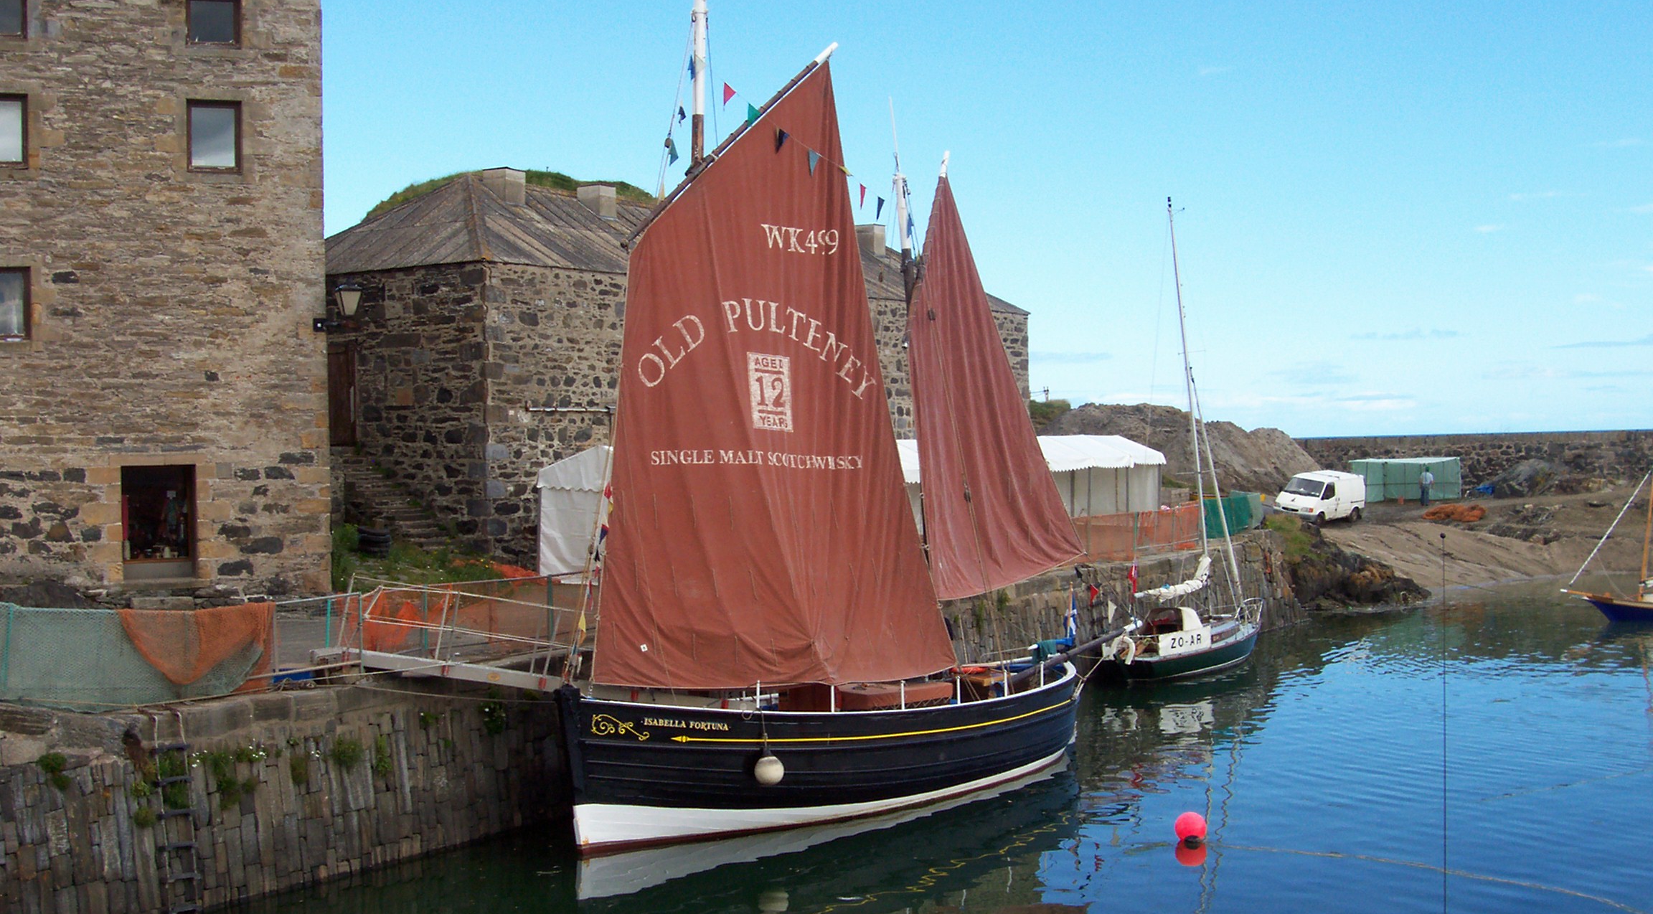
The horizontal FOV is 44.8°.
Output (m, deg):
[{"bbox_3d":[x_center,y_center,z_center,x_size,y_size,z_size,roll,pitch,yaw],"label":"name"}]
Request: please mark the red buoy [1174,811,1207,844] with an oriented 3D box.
[{"bbox_3d":[5.394,5.491,29.650,0.470,0.490,0.470,-1,0,10],"label":"red buoy"}]

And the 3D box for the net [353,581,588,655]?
[{"bbox_3d":[-5.540,2.479,31.650,0.200,1.040,4.872,-1,0,37],"label":"net"}]

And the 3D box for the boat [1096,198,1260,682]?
[{"bbox_3d":[9.350,-0.431,50.400,2.500,12.100,8.000,-1,0,35],"label":"boat"}]

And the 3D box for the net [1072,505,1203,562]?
[{"bbox_3d":[8.380,2.033,53.550,0.200,1.200,8.038,-1,0,34],"label":"net"}]

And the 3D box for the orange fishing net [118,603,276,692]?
[{"bbox_3d":[-8.165,2.538,26.100,0.200,1.140,2.228,-1,0,44],"label":"orange fishing net"}]

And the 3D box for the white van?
[{"bbox_3d":[19.659,1.608,80.046,1.970,1.970,4.650,-1,0,40],"label":"white van"}]

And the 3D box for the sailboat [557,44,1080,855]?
[{"bbox_3d":[0.500,-0.639,34.000,4.100,13.200,13.000,-1,0,43],"label":"sailboat"}]

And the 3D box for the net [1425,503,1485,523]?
[{"bbox_3d":[23.495,2.058,75.000,2.350,0.600,1.500,-1,0,6],"label":"net"}]

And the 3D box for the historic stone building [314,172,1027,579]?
[{"bbox_3d":[-4.060,-2.518,60.300,8.800,10.100,28.200,-1,0,32],"label":"historic stone building"}]

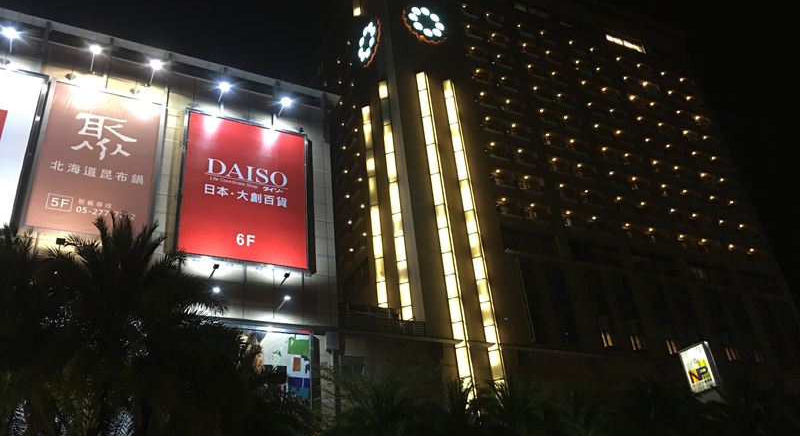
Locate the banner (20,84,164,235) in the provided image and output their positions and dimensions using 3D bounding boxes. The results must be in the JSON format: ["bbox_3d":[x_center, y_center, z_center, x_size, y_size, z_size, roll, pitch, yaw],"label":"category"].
[{"bbox_3d":[-21.079,-4.083,47.387,7.507,12.114,0.430,10,-34,-25],"label":"banner"}]

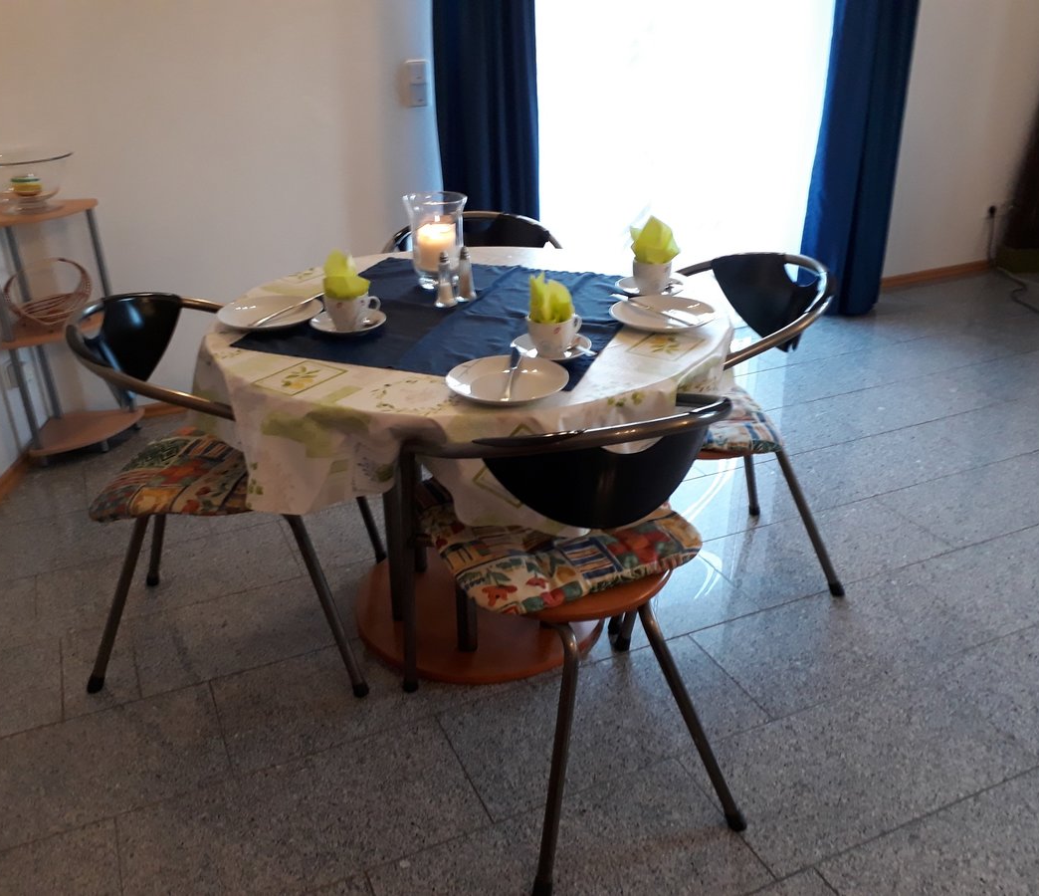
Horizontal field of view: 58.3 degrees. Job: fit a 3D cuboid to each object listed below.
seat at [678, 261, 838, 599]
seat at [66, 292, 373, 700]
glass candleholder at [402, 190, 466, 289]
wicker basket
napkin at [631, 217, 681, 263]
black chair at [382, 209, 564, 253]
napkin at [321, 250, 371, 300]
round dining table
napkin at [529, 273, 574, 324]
[{"bbox_3d":[0.425,-0.038,2.146,0.585,0.780,0.540,-8,27,-14],"label":"seat"},{"bbox_3d":[-0.638,0.060,2.009,0.590,0.790,0.530,-2,26,-3],"label":"seat"},{"bbox_3d":[-0.184,-0.459,2.071,0.141,0.193,0.141,-1,26,0],"label":"glass candleholder"},{"bbox_3d":[-1.444,-0.474,2.854,0.250,0.200,0.180,-12,29,-21],"label":"wicker basket"},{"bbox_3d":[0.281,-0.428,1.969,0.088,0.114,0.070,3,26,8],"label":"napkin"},{"bbox_3d":[-0.116,-0.195,2.502,0.530,0.790,0.590,-3,27,-4],"label":"black chair"},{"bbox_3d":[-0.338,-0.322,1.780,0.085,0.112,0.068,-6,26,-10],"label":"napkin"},{"bbox_3d":[-0.090,0.039,2.067,1.090,0.728,1.090,-1,26,0],"label":"round dining table"},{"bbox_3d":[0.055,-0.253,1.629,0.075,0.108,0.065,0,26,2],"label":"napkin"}]

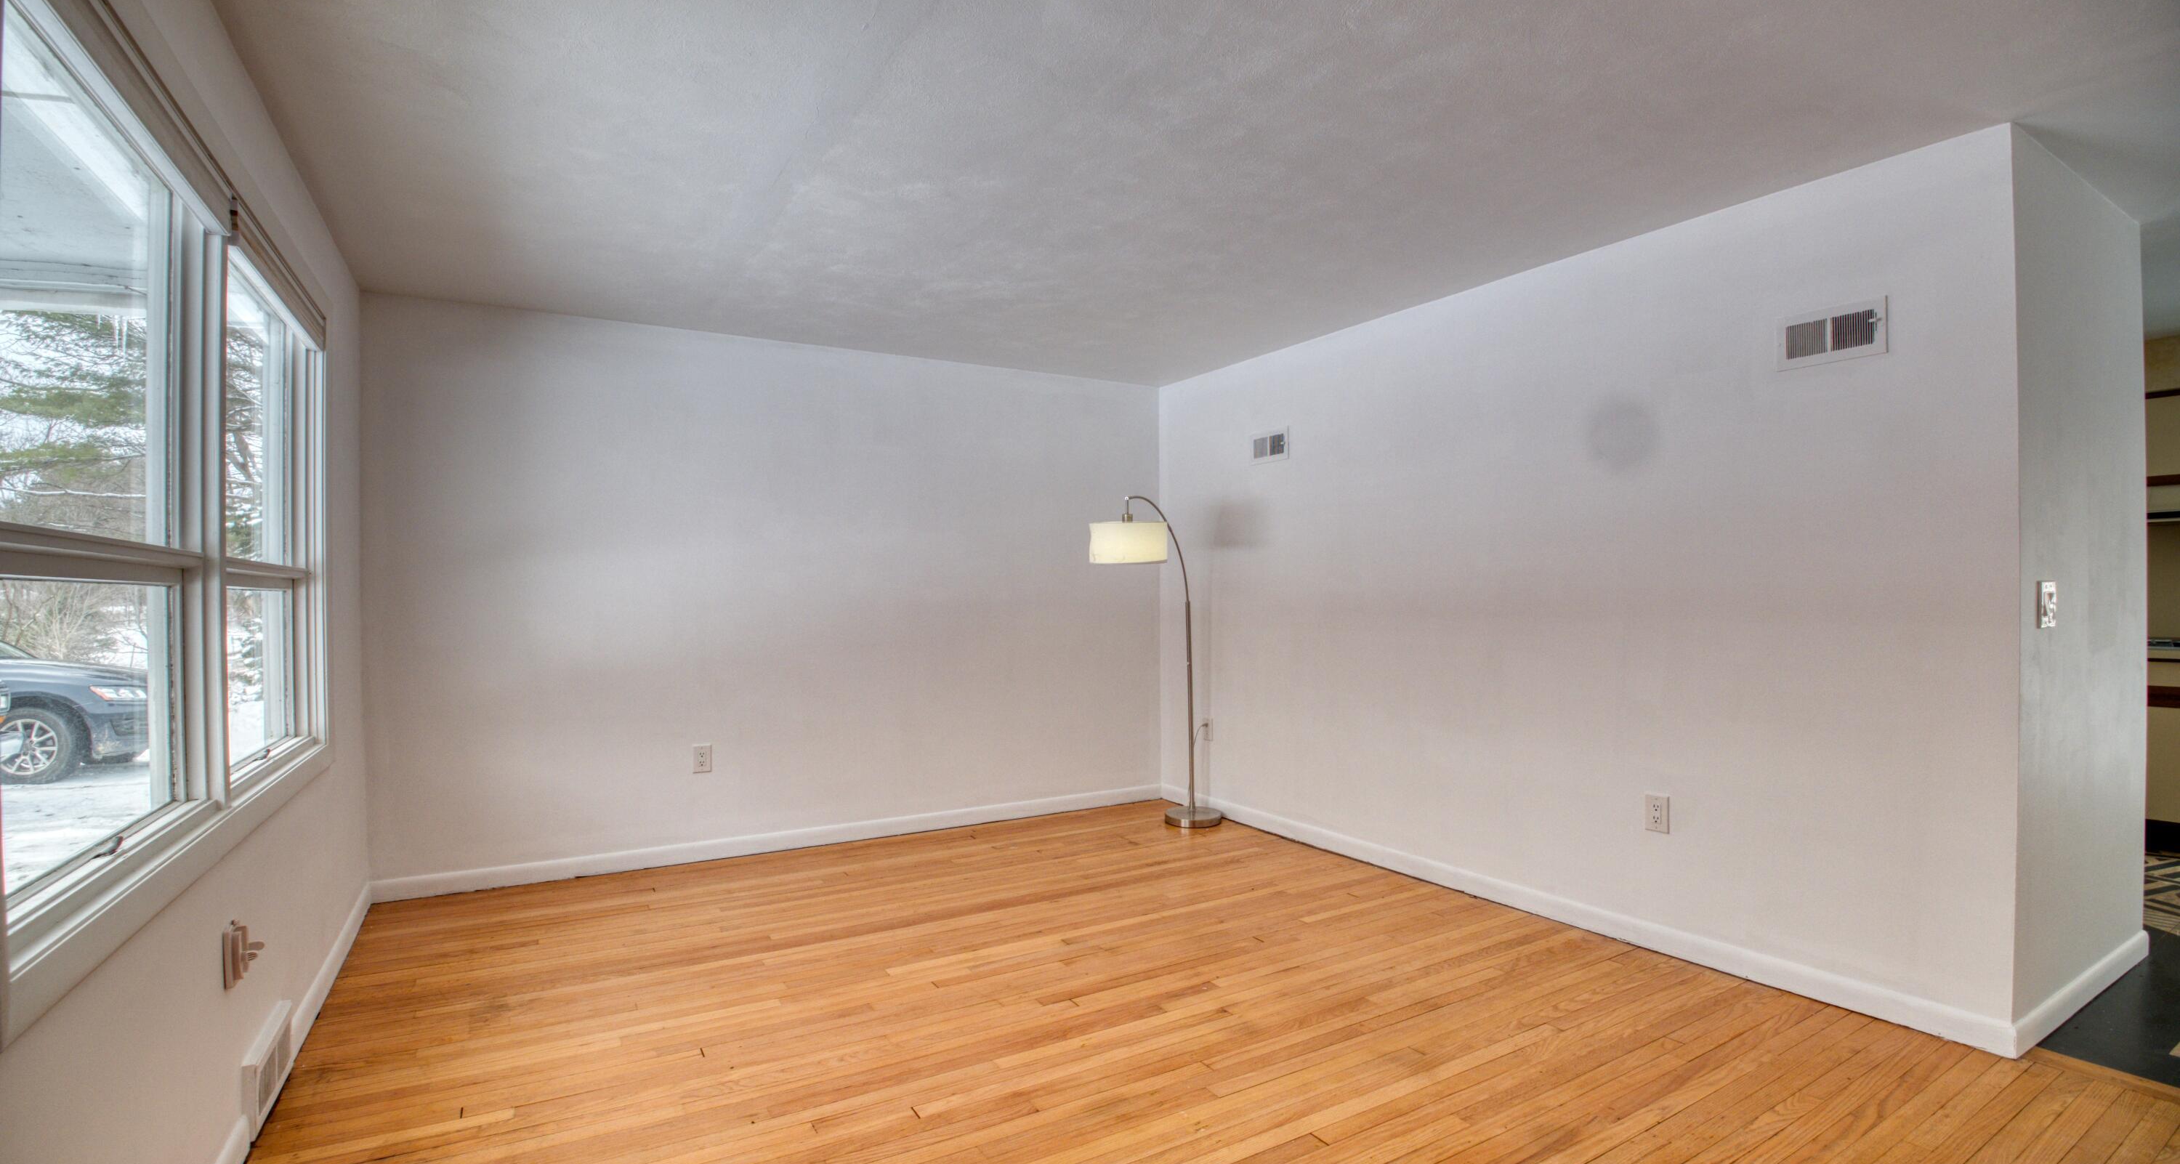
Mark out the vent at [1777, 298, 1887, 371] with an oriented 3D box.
[{"bbox_3d":[2.201,-0.733,2.700,0.018,0.165,0.264,0,0,-33],"label":"vent"}]

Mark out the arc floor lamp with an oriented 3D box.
[{"bbox_3d":[0.351,0.420,4.582,0.377,1.681,0.843,0,0,43],"label":"arc floor lamp"}]

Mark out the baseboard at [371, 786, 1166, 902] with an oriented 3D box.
[{"bbox_3d":[-1.203,1.226,4.466,3.783,0.083,0.014,0,0,-29],"label":"baseboard"}]

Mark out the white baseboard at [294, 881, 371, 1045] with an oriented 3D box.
[{"bbox_3d":[-2.485,1.227,2.998,0.014,0.083,1.443,0,0,-32],"label":"white baseboard"}]

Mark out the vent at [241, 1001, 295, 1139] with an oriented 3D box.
[{"bbox_3d":[-1.963,1.163,2.179,0.027,0.177,0.375,0,0,-32],"label":"vent"}]

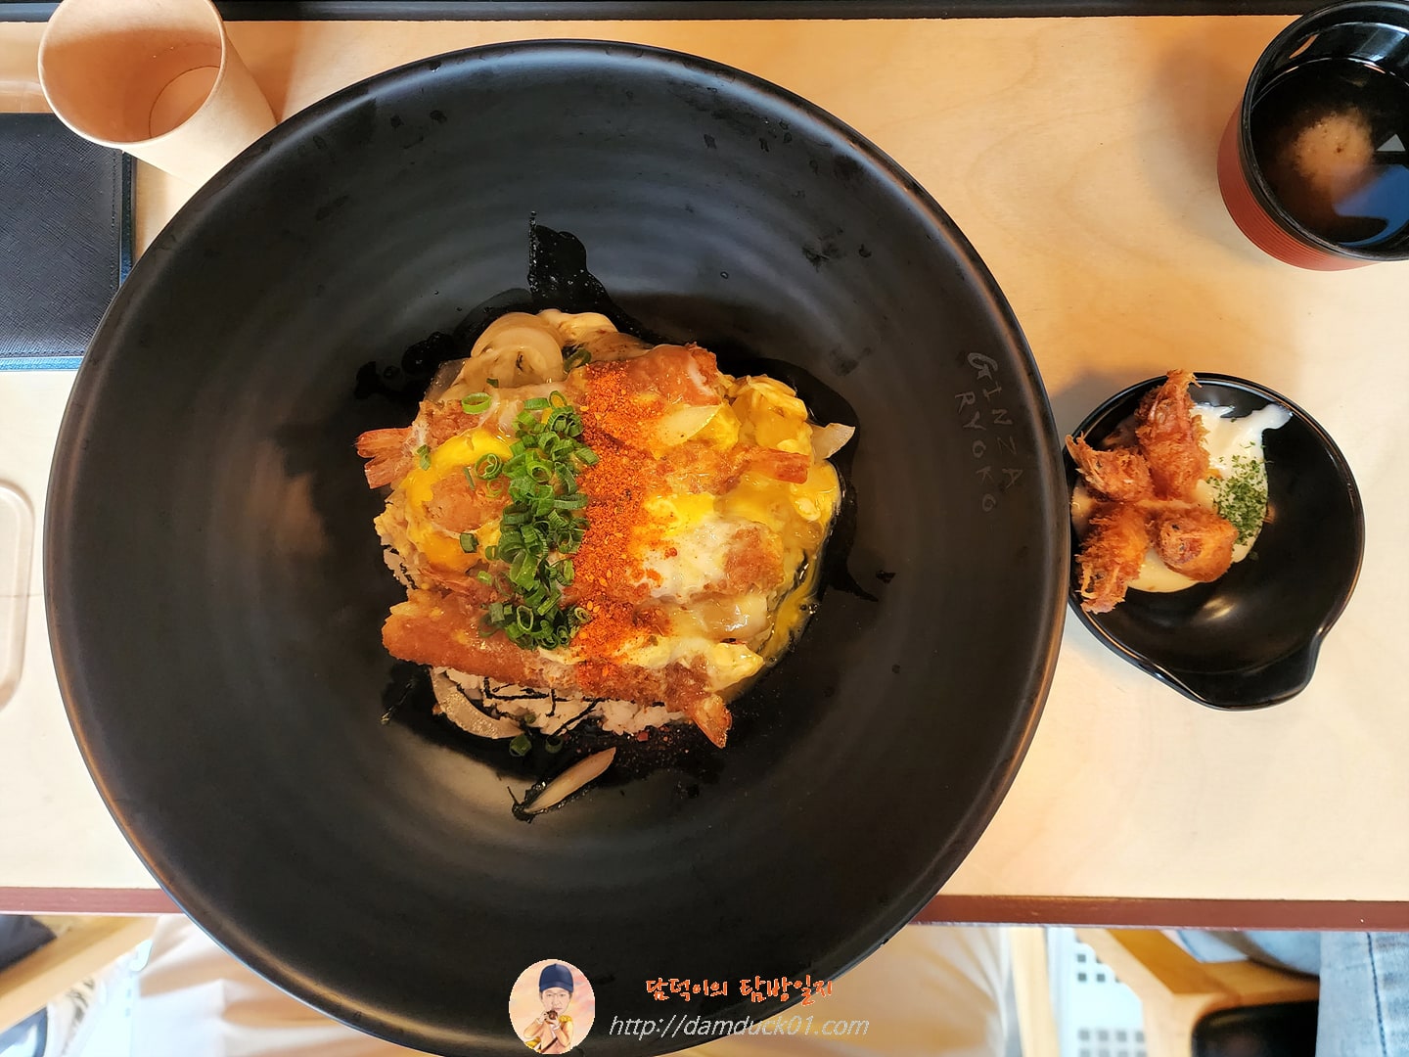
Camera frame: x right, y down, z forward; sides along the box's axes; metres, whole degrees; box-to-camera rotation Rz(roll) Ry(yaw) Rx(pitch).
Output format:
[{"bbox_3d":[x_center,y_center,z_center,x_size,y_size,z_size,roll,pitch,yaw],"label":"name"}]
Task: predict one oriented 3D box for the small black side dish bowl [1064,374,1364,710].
[{"bbox_3d":[0.199,0.007,0.392,0.121,0.048,0.134,-14,88,-1],"label":"small black side dish bowl"}]

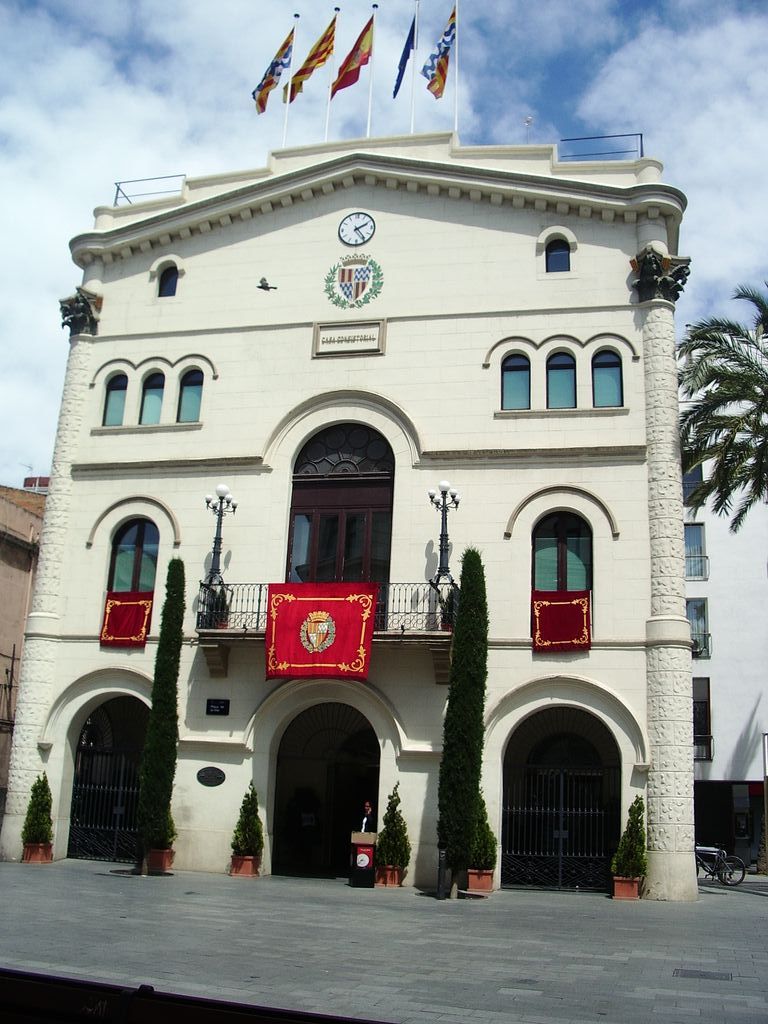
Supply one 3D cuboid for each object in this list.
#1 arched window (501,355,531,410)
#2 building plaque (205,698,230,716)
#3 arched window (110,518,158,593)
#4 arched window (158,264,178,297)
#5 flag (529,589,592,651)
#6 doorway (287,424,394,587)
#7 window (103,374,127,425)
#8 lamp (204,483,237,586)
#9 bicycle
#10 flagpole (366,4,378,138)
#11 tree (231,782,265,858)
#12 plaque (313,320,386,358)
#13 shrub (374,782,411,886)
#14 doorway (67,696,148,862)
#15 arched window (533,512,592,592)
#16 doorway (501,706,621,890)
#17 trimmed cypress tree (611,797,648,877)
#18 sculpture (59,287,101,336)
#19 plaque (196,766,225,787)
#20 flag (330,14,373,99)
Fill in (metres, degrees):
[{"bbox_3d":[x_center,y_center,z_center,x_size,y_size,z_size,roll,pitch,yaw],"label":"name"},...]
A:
[{"bbox_3d":[3.132,-3.083,24.468,0.695,1.414,0.220,-1,-15,13],"label":"arched window"},{"bbox_3d":[-3.831,4.520,23.941,0.568,0.364,0.040,-1,-13,13],"label":"building plaque"},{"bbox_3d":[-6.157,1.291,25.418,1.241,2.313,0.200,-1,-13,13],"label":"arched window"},{"bbox_3d":[-5.596,-5.997,26.954,0.505,0.868,0.200,-1,-13,13],"label":"arched window"},{"bbox_3d":[3.878,2.379,22.536,1.277,1.345,0.100,-1,-15,13],"label":"flag"},{"bbox_3d":[-1.020,0.134,24.753,2.565,4.788,0.350,-1,-15,13],"label":"doorway"},{"bbox_3d":[-6.931,-2.929,26.888,0.695,1.482,0.220,-1,-15,13],"label":"window"},{"bbox_3d":[-3.828,0.532,23.964,0.821,2.485,0.780,-1,-15,13],"label":"lamp"},{"bbox_3d":[7.329,7.938,23.460,1.720,1.000,0.580,2,-13,-2],"label":"bicycle"},{"bbox_3d":[-0.325,-11.889,28.143,0.140,4.492,0.140,-1,-15,13],"label":"flagpole"},{"bbox_3d":[-3.126,7.066,23.714,0.780,1.741,0.780,-1,-17,13],"label":"tree"},{"bbox_3d":[-0.908,-4.595,27.628,2.025,1.093,0.142,-1,-17,13],"label":"plaque"},{"bbox_3d":[0.195,7.150,23.013,0.820,2.200,0.800,-1,-17,14],"label":"shrub"},{"bbox_3d":[-6.222,6.233,24.445,2.565,3.842,0.500,-1,-15,13],"label":"doorway"},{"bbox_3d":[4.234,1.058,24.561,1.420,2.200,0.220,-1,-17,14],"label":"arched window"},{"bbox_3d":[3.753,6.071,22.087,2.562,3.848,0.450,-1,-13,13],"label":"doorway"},{"bbox_3d":[5.229,6.911,22.051,0.769,1.721,0.769,-1,-17,13],"label":"trimmed cypress tree"},{"bbox_3d":[-7.984,-5.214,27.099,1.080,1.200,1.000,-1,-13,13],"label":"sculpture"},{"bbox_3d":[-4.126,6.360,24.830,0.730,0.460,0.050,-1,-17,14],"label":"plaque"},{"bbox_3d":[-0.933,-13.730,31.221,1.200,2.900,0.450,-1,-17,14],"label":"flag"}]

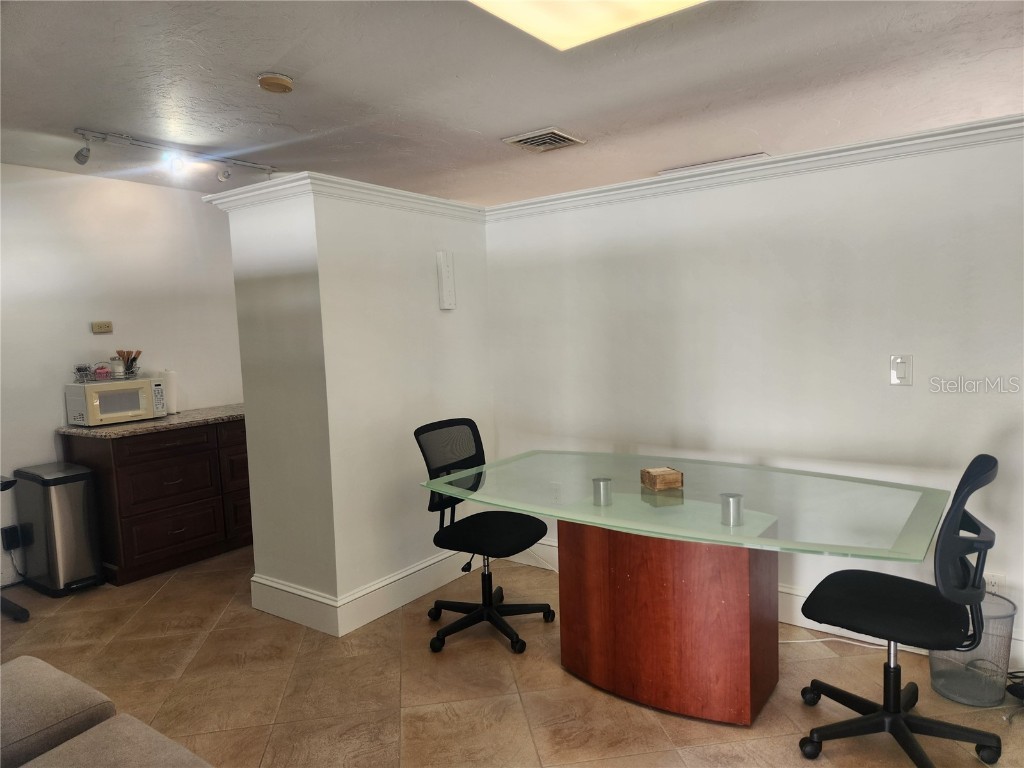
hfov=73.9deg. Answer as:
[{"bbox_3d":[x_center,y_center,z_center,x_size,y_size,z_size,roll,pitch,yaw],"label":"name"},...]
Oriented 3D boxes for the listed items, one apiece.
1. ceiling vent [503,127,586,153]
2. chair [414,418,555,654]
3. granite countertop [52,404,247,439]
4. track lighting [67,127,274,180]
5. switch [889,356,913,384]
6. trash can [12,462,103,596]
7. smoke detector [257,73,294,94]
[{"bbox_3d":[0.185,-1.358,3.805,0.357,0.018,0.364,1,6,37],"label":"ceiling vent"},{"bbox_3d":[-0.138,0.659,3.122,0.595,0.973,0.588,3,7,45],"label":"chair"},{"bbox_3d":[-2.081,0.220,4.542,0.686,0.036,1.484,1,6,37],"label":"granite countertop"},{"bbox_3d":[-1.829,-1.215,3.823,0.126,0.161,1.204,1,6,37],"label":"track lighting"},{"bbox_3d":[1.572,-0.053,2.748,0.078,0.124,0.012,1,6,37],"label":"switch"},{"bbox_3d":[-2.634,0.828,3.953,0.476,0.679,0.266,1,6,37],"label":"trash can"},{"bbox_3d":[-1.000,-1.275,2.889,0.140,0.036,0.140,-2,4,0],"label":"smoke detector"}]

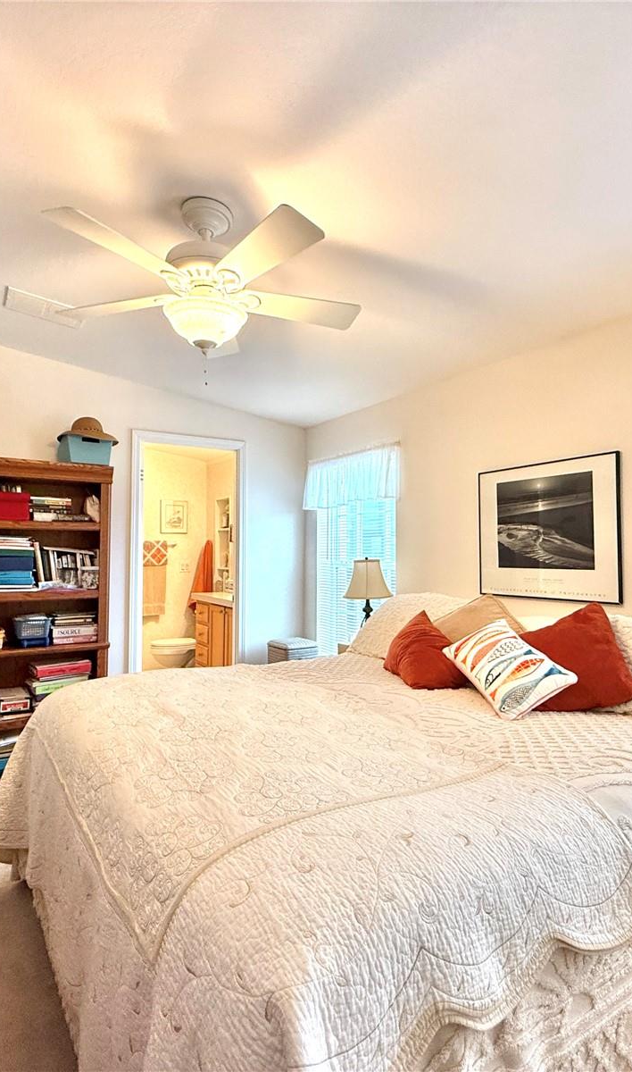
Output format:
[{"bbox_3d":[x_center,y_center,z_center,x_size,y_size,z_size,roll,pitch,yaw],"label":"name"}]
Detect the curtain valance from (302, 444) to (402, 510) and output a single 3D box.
[{"bbox_3d":[0.224,-0.414,4.144,0.085,0.390,1.040,1,-2,-34],"label":"curtain valance"}]

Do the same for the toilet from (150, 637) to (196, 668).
[{"bbox_3d":[-1.302,1.092,5.763,0.690,0.740,0.400,1,-2,-34],"label":"toilet"}]

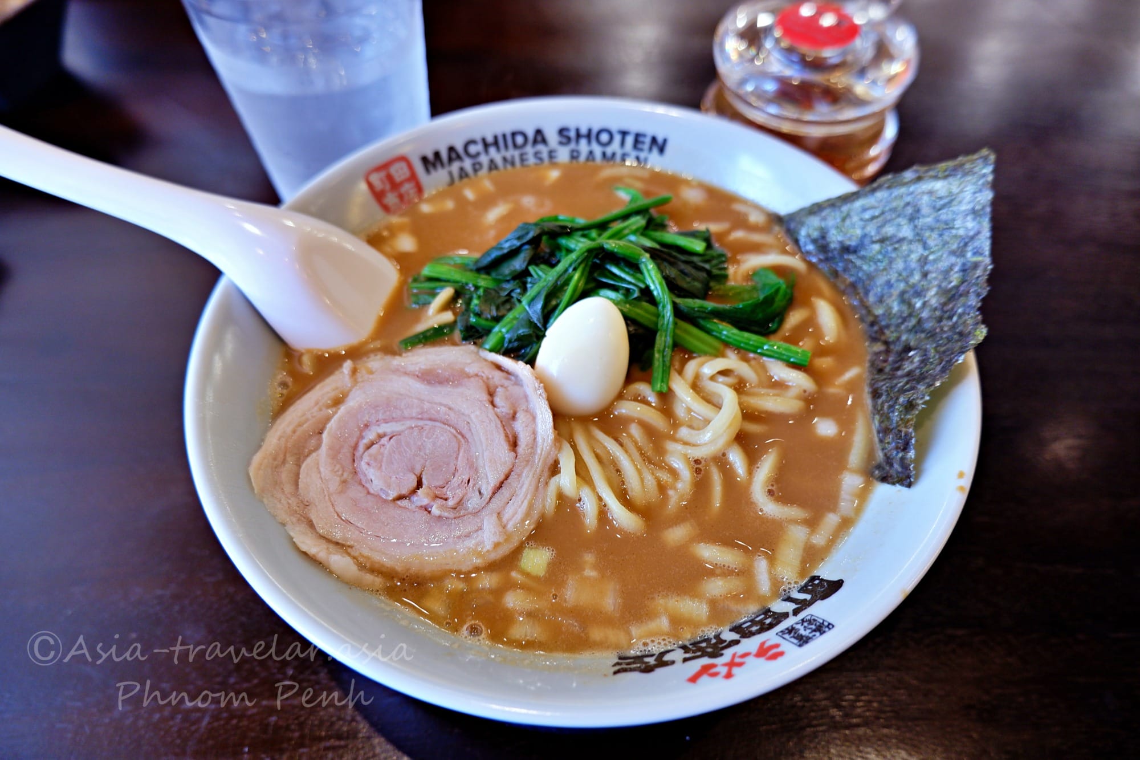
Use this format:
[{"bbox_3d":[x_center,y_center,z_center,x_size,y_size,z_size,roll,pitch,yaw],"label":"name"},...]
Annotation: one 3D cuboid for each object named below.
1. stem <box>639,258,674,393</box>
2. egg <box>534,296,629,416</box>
[{"bbox_3d":[0.024,-0.016,0.202,0.009,0.008,0.039,-4,75,-1],"label":"stem"},{"bbox_3d":[0.004,-0.006,0.200,0.025,0.025,0.034,17,84,0],"label":"egg"}]

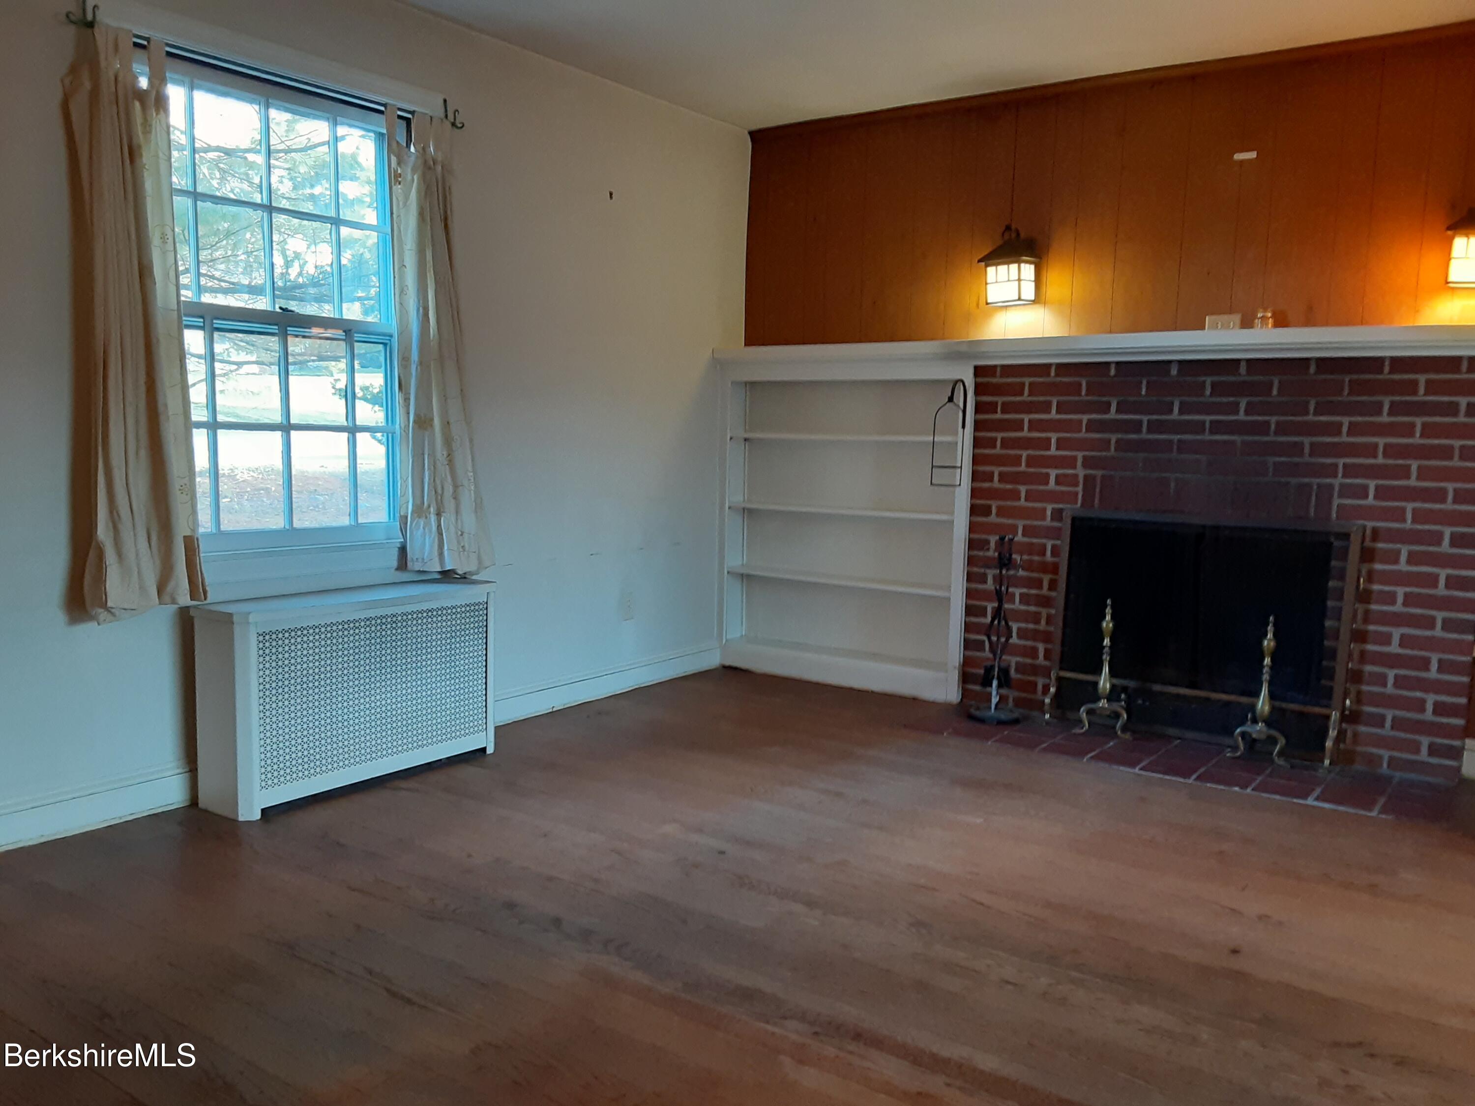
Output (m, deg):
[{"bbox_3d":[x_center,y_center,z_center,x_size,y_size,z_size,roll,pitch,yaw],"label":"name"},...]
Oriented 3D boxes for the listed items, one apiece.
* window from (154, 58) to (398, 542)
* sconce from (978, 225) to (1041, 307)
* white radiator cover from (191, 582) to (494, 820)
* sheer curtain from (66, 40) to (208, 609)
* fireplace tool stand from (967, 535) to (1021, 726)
[{"bbox_3d":[-1.339,-0.685,3.391,0.100,1.370,0.960,6,7,35],"label":"window"},{"bbox_3d":[1.039,-1.094,4.377,0.170,0.304,0.205,6,7,35],"label":"sconce"},{"bbox_3d":[-1.149,0.405,3.489,0.235,0.572,0.920,6,7,35],"label":"white radiator cover"},{"bbox_3d":[-1.532,-0.564,2.967,0.100,1.470,0.310,6,7,35],"label":"sheer curtain"},{"bbox_3d":[1.005,0.286,4.426,0.200,0.714,0.200,6,7,35],"label":"fireplace tool stand"}]

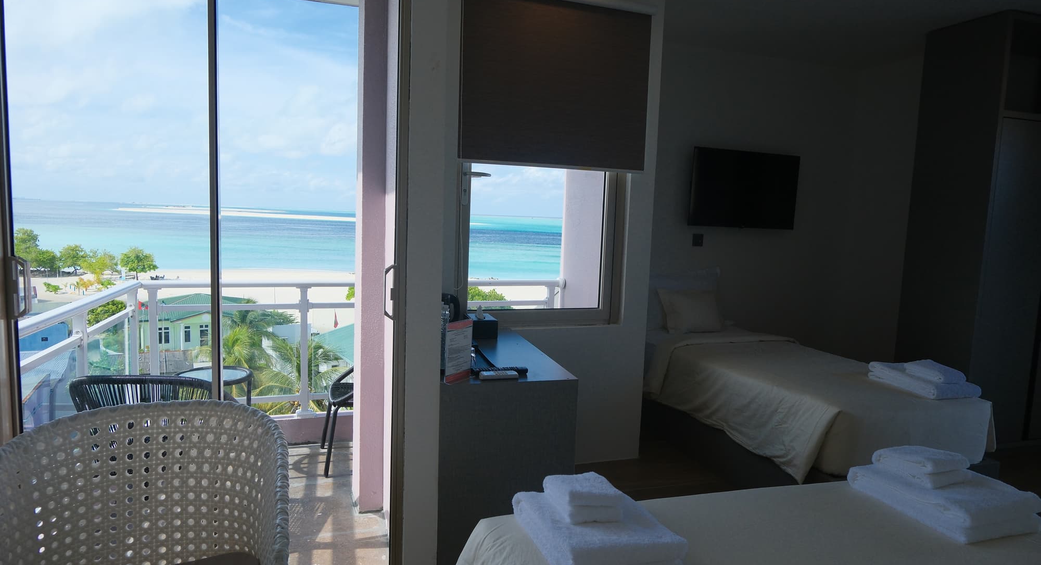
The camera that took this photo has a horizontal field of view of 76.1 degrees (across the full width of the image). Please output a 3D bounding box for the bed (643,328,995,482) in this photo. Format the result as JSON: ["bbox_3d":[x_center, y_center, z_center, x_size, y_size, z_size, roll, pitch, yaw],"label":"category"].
[{"bbox_3d":[1.464,0.727,3.943,1.104,0.545,2.008,0,6,-21],"label":"bed"}]

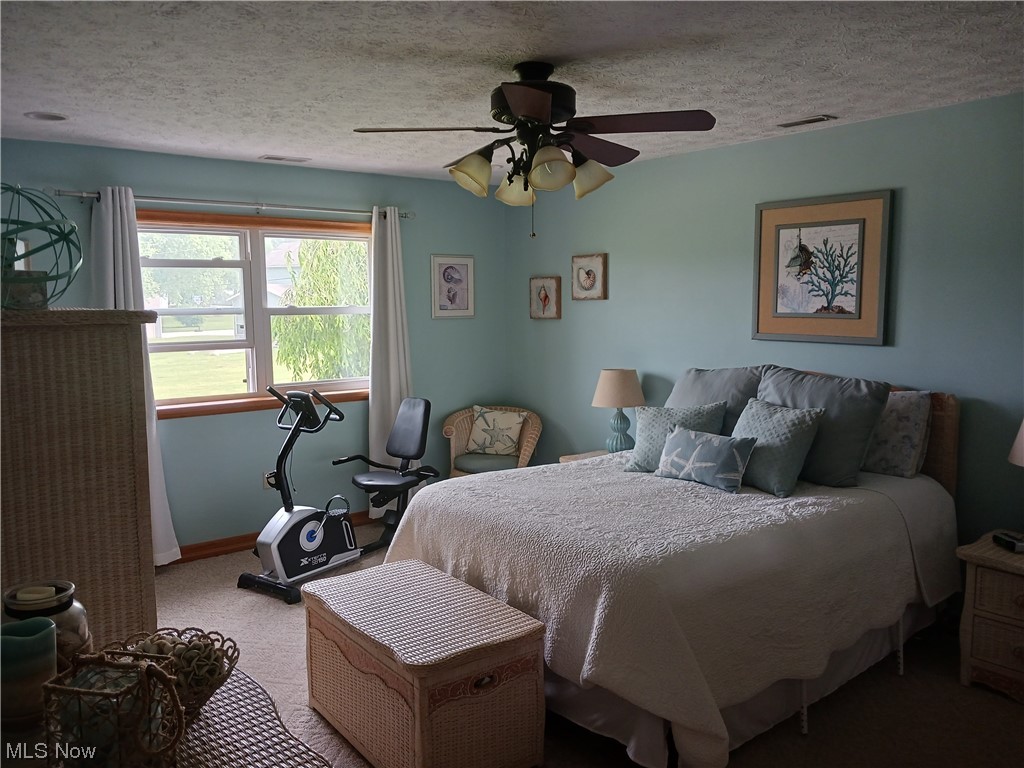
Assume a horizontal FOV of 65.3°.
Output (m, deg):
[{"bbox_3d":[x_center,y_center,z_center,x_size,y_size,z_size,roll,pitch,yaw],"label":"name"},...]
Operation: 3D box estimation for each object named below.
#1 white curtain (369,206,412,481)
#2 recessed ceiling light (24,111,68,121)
[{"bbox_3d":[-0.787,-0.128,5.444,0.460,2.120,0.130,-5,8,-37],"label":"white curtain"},{"bbox_3d":[-2.112,-1.209,3.625,0.180,0.020,0.180,-5,8,-37],"label":"recessed ceiling light"}]

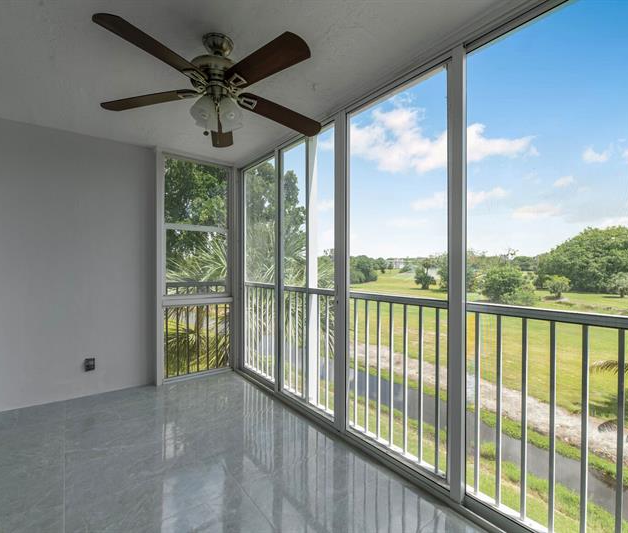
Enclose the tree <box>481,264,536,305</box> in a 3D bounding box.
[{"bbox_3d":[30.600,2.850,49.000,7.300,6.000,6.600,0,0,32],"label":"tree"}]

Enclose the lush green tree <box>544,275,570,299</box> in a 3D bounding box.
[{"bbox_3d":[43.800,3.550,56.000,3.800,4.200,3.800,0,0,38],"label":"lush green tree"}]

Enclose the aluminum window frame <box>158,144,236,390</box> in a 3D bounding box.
[{"bbox_3d":[-1.320,0.010,3.540,0.770,2.400,0.080,0,0,-37],"label":"aluminum window frame"}]

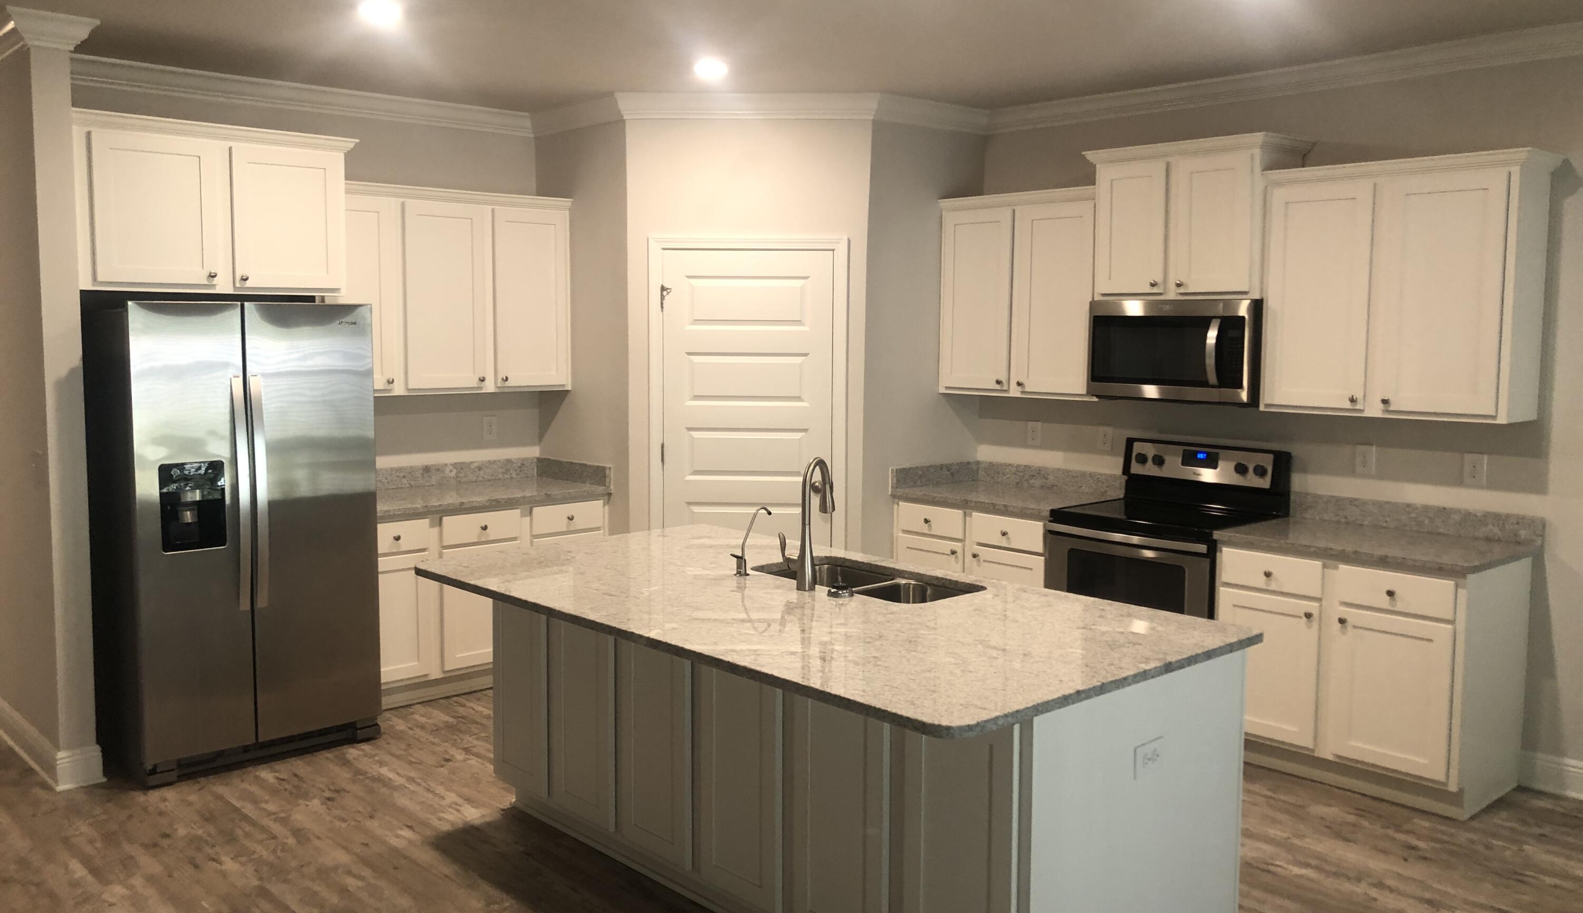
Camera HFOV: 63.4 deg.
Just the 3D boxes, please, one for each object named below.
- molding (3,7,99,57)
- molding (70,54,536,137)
[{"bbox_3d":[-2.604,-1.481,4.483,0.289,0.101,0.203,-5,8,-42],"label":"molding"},{"bbox_3d":[-2.125,-1.603,5.750,2.266,0.101,0.083,-5,8,-42],"label":"molding"}]

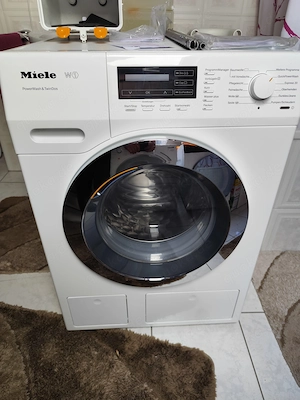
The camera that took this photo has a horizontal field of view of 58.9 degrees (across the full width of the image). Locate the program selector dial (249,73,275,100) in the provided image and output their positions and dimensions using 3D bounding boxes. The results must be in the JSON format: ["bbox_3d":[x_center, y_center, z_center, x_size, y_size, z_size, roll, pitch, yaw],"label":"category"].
[{"bbox_3d":[0.221,-0.222,0.523,0.050,0.050,0.020,-2,22,-2],"label":"program selector dial"}]

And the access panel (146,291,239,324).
[{"bbox_3d":[0.135,0.352,0.881,0.298,0.153,0.015,-2,32,-2],"label":"access panel"}]

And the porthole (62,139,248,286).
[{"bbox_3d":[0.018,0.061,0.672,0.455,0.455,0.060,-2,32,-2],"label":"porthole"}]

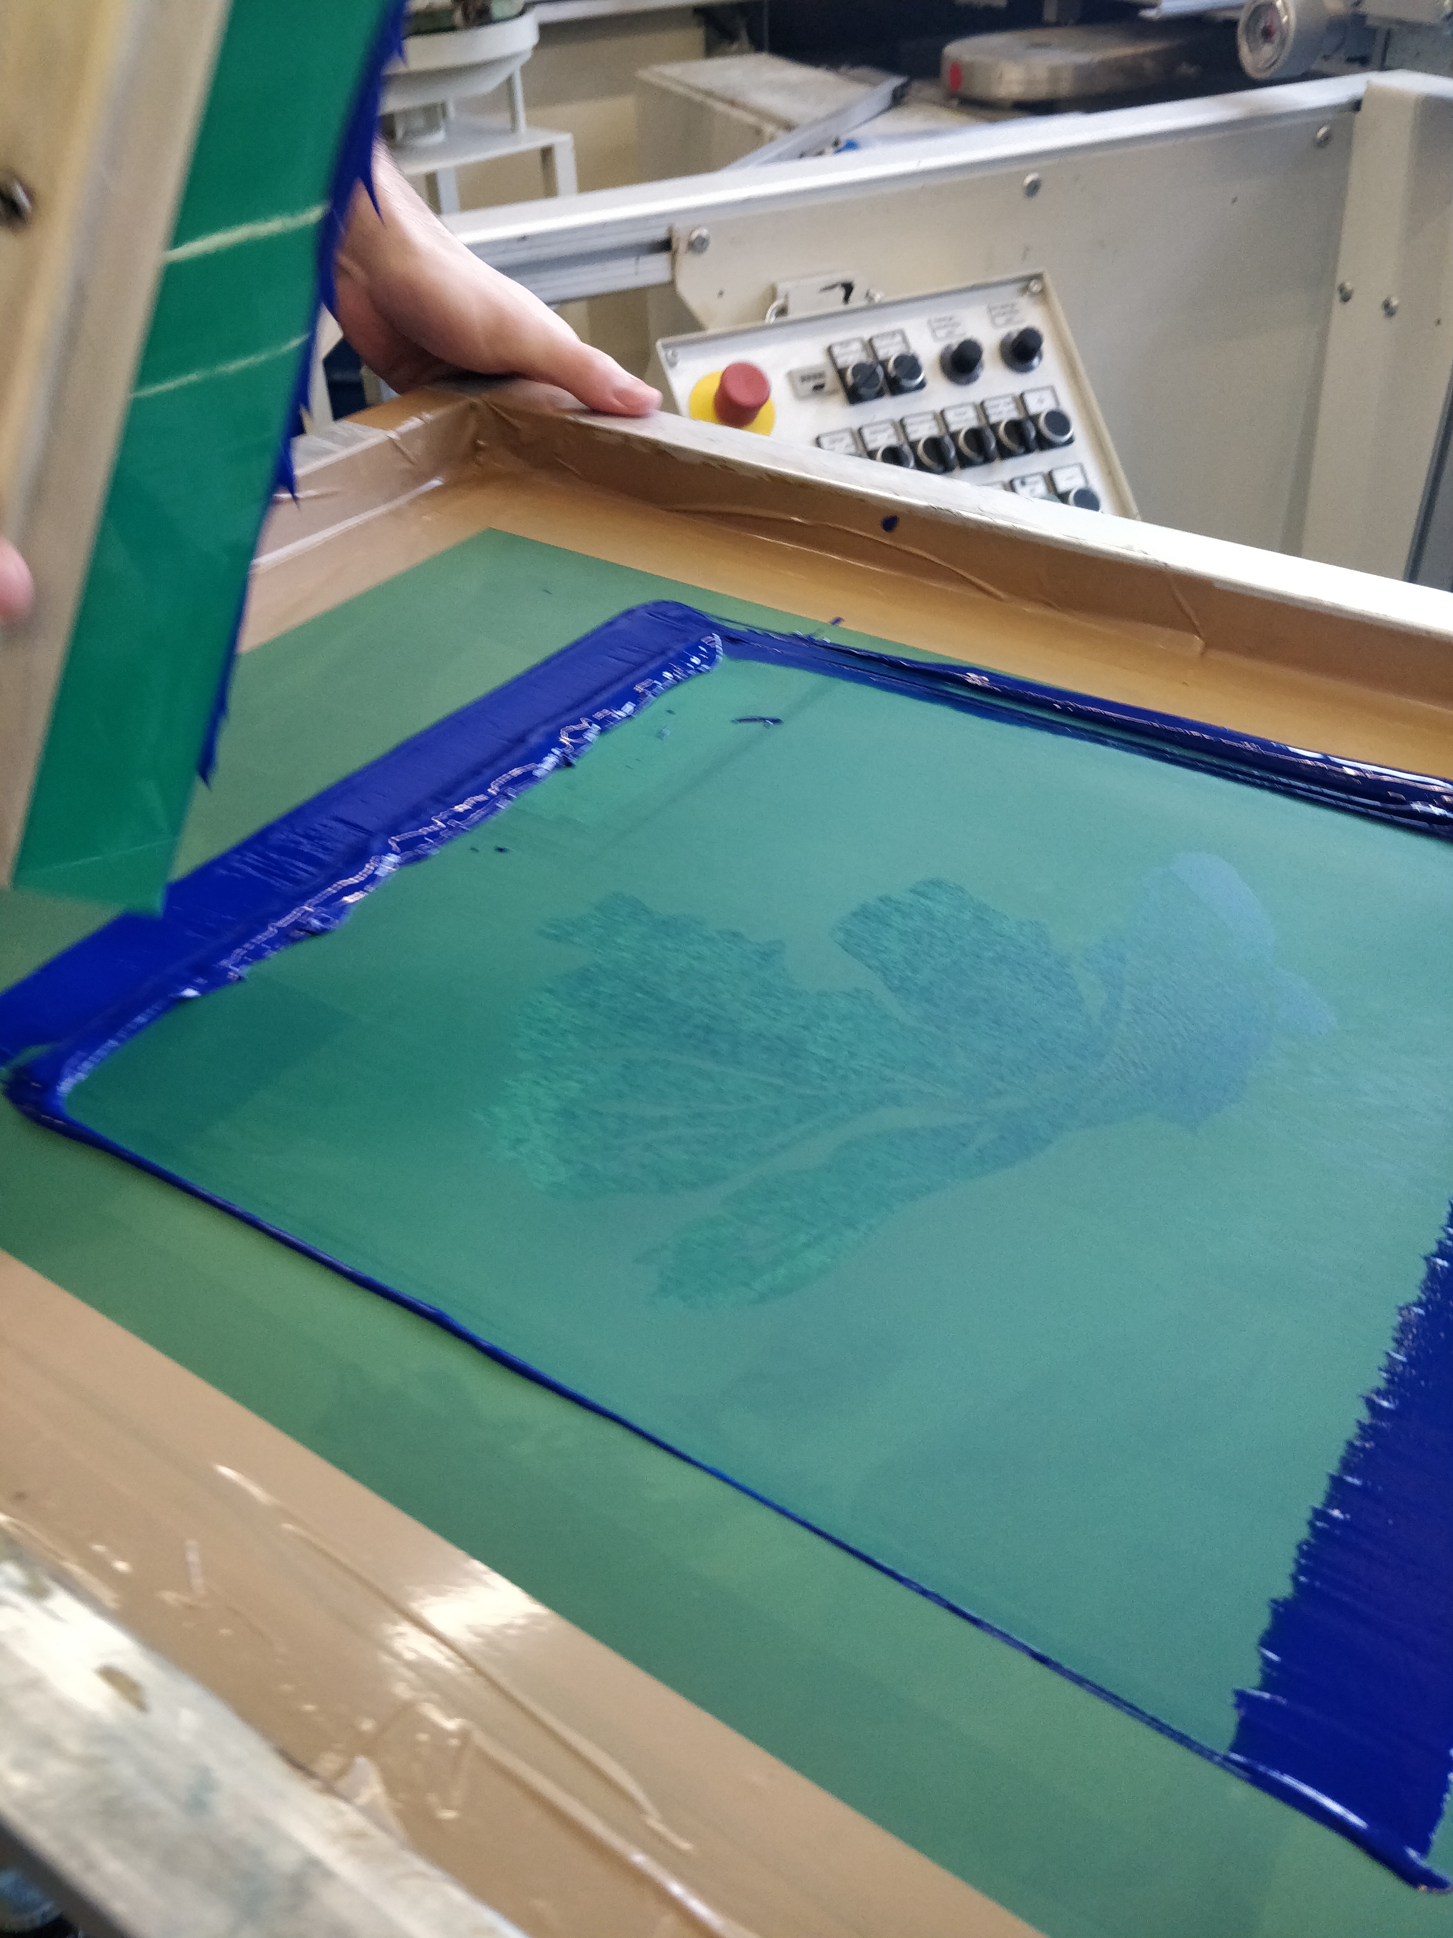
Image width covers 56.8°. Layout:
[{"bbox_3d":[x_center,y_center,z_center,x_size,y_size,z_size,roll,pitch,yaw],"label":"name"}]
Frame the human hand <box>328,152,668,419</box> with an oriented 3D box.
[{"bbox_3d":[-0.096,-0.259,0.540,0.160,0.085,0.105,40,25,6],"label":"human hand"}]

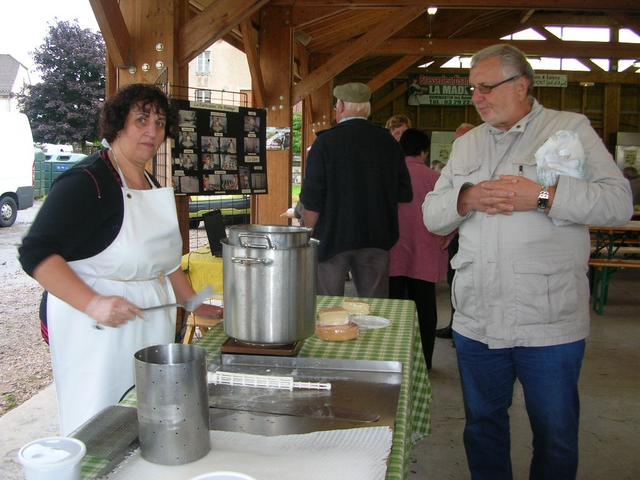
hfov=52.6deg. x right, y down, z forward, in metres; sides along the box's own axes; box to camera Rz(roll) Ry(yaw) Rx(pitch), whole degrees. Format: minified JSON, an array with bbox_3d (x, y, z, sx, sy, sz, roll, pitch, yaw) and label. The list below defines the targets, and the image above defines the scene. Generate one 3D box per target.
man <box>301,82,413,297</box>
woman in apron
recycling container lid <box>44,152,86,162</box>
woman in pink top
[{"bbox_3d":[0.185,0.113,3.345,0.560,1.800,0.400,-2,8,-13],"label":"man"},{"bbox_3d":[-0.620,0.354,2.086,0.500,1.660,0.560,7,11,43],"label":"woman in apron"},{"bbox_3d":[-8.816,-2.847,22.328,1.850,0.360,1.200,-1,7,-15],"label":"recycling container lid"},{"bbox_3d":[0.660,0.080,4.299,0.520,1.610,0.360,3,8,23],"label":"woman in pink top"}]

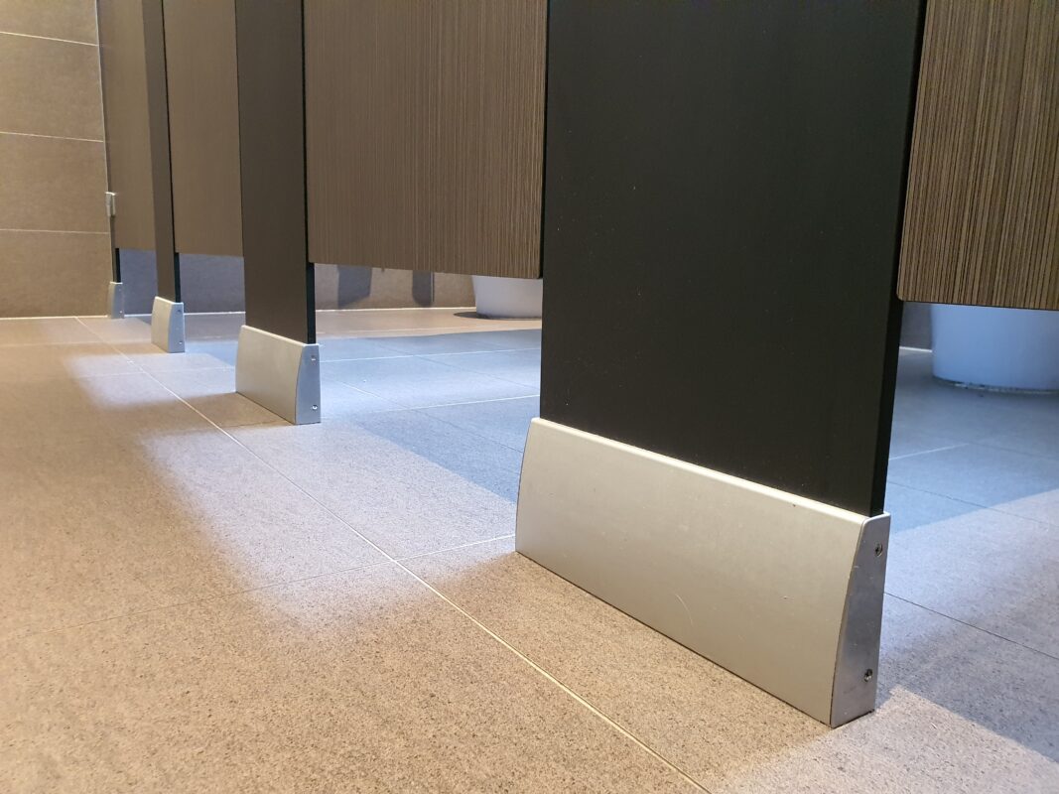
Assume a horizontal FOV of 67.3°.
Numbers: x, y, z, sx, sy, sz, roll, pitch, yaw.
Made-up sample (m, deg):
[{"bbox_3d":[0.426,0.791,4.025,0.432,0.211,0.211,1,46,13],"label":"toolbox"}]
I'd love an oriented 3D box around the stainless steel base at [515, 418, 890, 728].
[{"bbox_3d":[0.093,0.099,0.566,0.036,0.117,0.319,-5,11,-33],"label":"stainless steel base"}]

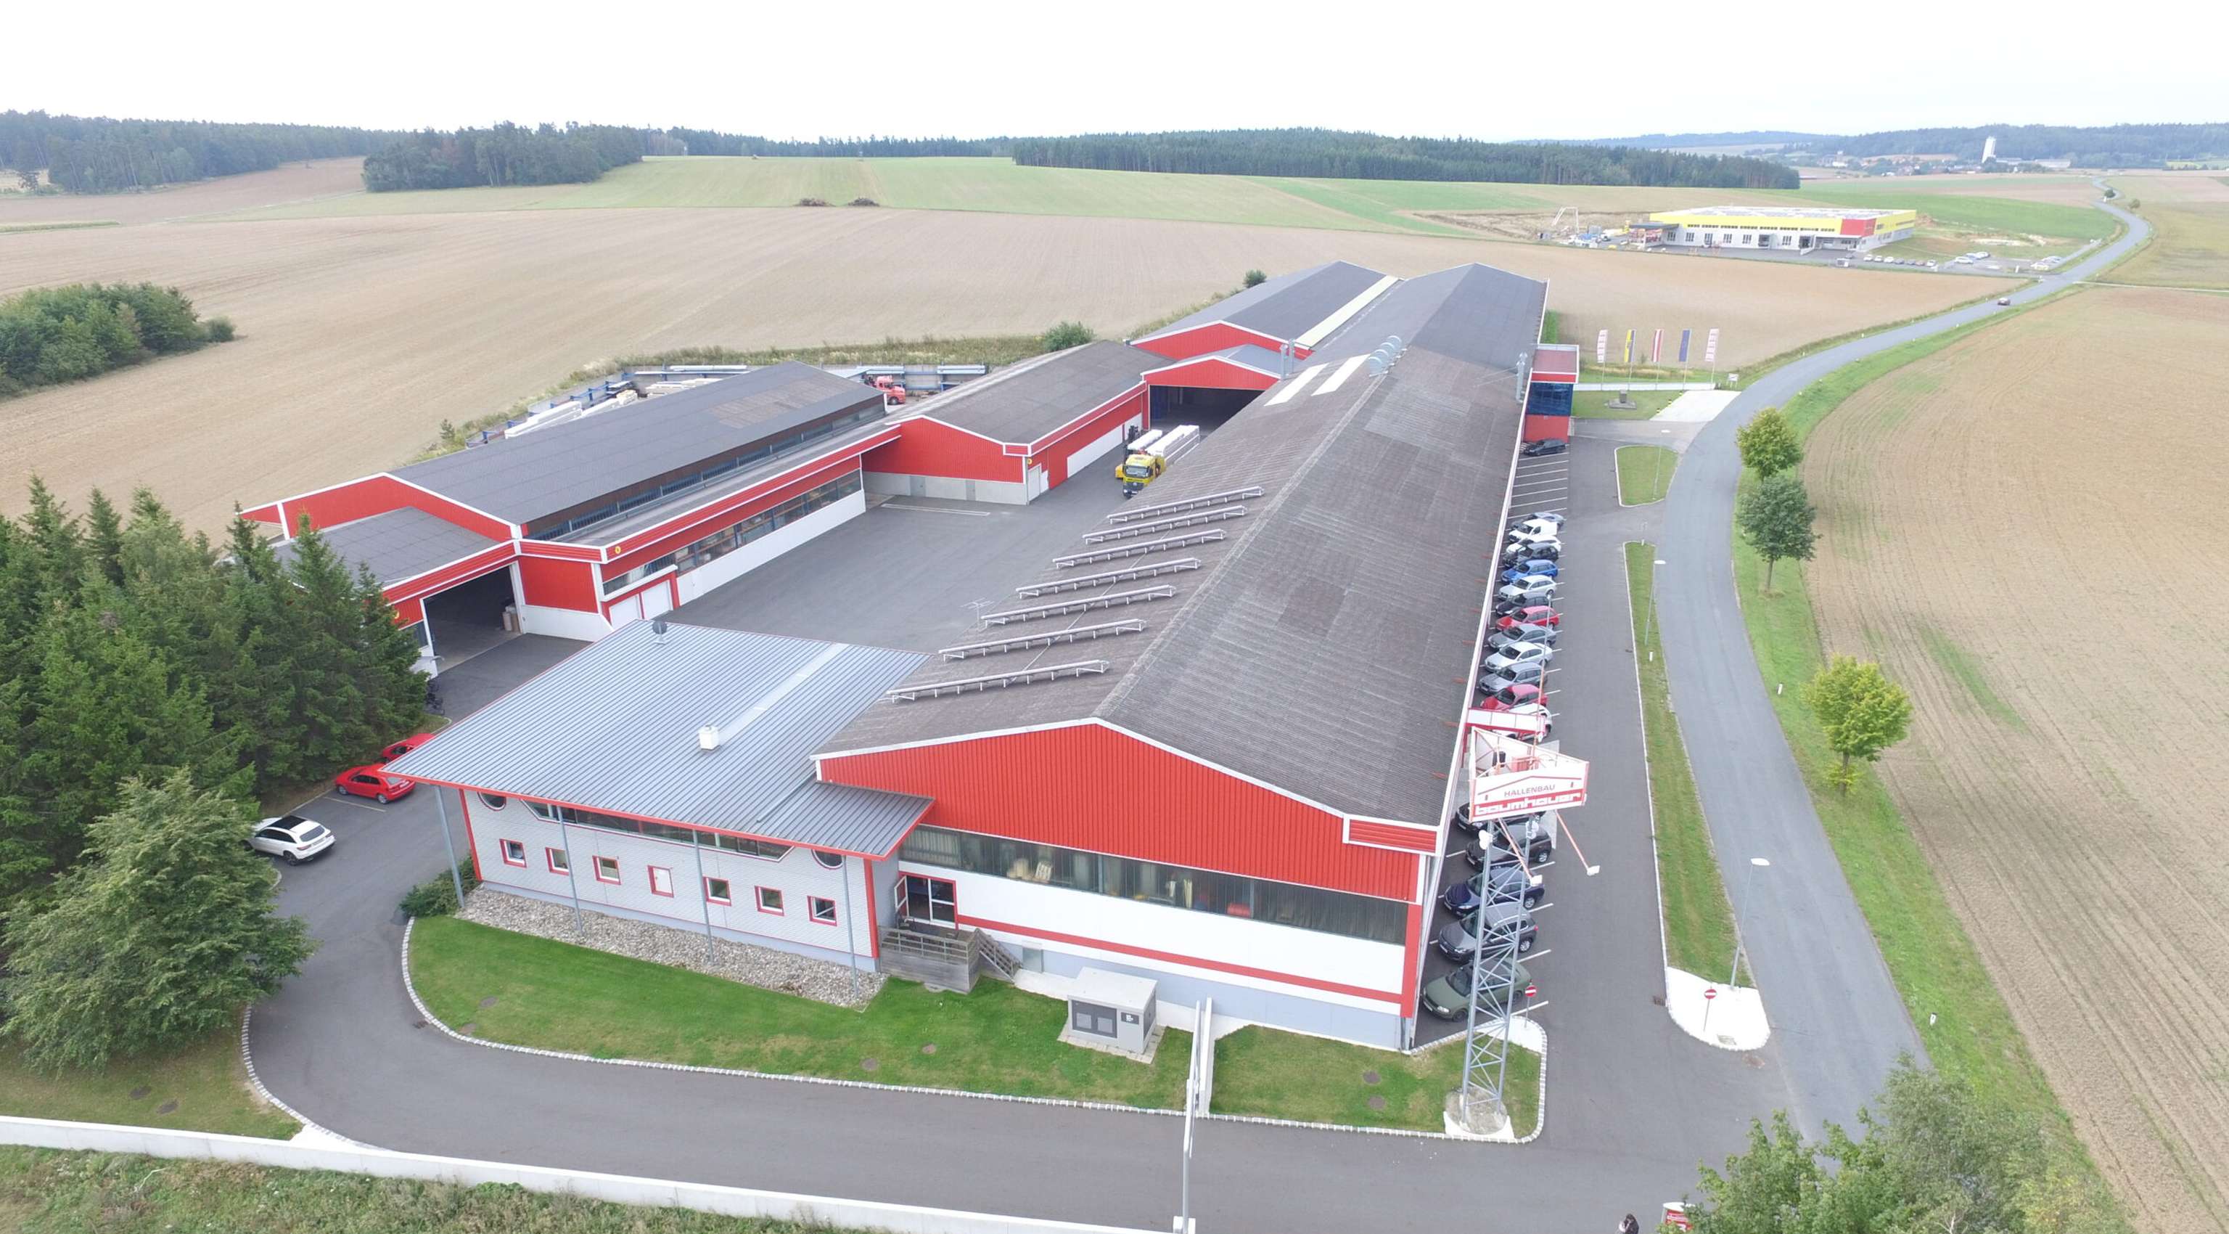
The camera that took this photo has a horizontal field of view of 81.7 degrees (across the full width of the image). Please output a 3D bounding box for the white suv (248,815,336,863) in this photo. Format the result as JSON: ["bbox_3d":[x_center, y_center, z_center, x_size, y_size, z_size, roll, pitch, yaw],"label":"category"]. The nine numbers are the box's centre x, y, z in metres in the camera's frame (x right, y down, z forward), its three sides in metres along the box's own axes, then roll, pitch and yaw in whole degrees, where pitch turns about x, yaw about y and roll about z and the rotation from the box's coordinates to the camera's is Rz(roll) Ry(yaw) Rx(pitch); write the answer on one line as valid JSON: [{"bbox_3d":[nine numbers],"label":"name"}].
[{"bbox_3d":[-35.778,9.395,55.669,4.580,1.520,1.840,8,22,23],"label":"white suv"}]

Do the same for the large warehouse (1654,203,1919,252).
[{"bbox_3d":[191.656,-111.665,369.461,55.386,8.168,54.520,17,26,40],"label":"large warehouse"}]

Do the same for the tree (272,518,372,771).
[{"bbox_3d":[-38.922,0.975,63.688,5.500,12.400,5.500,-1,20,0],"label":"tree"}]

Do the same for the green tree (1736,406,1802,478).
[{"bbox_3d":[56.072,-14.365,110.225,5.400,7.000,5.400,-1,20,0],"label":"green tree"}]

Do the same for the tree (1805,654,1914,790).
[{"bbox_3d":[33.610,4.866,58.178,5.000,6.800,5.000,-1,20,0],"label":"tree"}]

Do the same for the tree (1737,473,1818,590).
[{"bbox_3d":[43.631,-5.400,84.579,5.200,7.900,5.200,-1,20,0],"label":"tree"}]

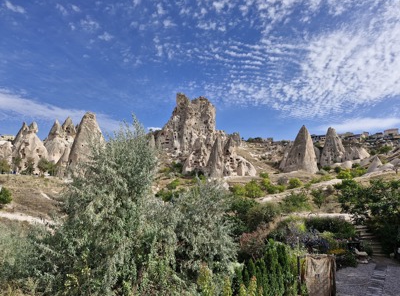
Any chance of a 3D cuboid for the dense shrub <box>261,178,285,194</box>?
[{"bbox_3d":[13.370,7.100,49.000,4.340,2.950,4.120,0,-5,0],"label":"dense shrub"}]

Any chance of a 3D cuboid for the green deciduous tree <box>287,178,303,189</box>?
[{"bbox_3d":[19.550,7.350,55.000,3.240,2.070,3.080,0,-5,0],"label":"green deciduous tree"}]

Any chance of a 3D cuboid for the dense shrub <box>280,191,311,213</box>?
[{"bbox_3d":[10.420,5.840,29.000,3.210,2.400,3.050,0,-5,0],"label":"dense shrub"}]

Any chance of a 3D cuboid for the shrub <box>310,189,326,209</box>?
[{"bbox_3d":[13.370,5.700,30.000,1.770,2.260,1.680,0,-5,0],"label":"shrub"}]

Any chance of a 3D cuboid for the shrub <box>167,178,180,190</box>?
[{"bbox_3d":[-5.380,7.420,54.000,2.790,2.440,2.650,0,-5,0],"label":"shrub"}]

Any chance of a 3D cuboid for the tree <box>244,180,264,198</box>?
[{"bbox_3d":[9.230,7.030,45.000,3.320,3.050,3.150,0,-5,0],"label":"tree"}]

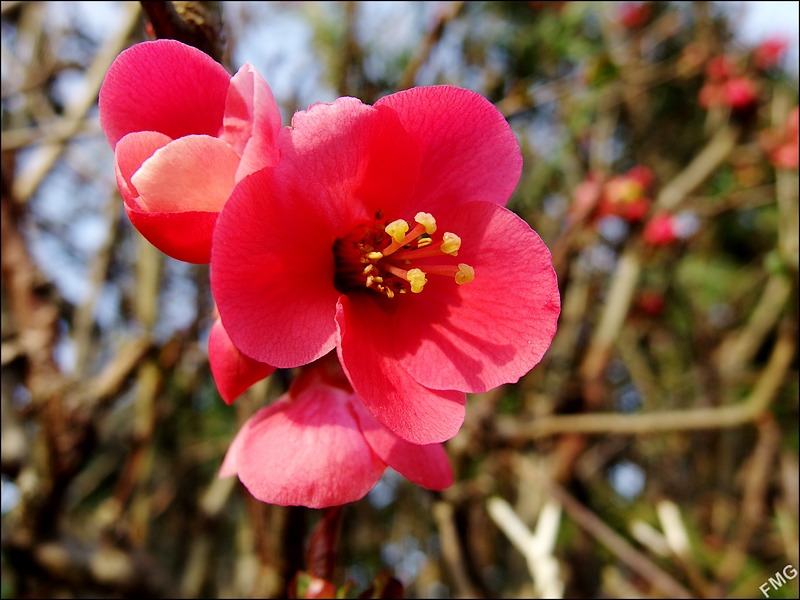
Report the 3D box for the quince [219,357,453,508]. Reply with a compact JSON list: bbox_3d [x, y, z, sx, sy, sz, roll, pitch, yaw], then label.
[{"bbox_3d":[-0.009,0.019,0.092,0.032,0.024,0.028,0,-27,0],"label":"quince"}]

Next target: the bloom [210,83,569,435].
[{"bbox_3d":[-0.004,-0.004,0.081,0.042,0.042,0.020,0,-3,-24],"label":"bloom"}]

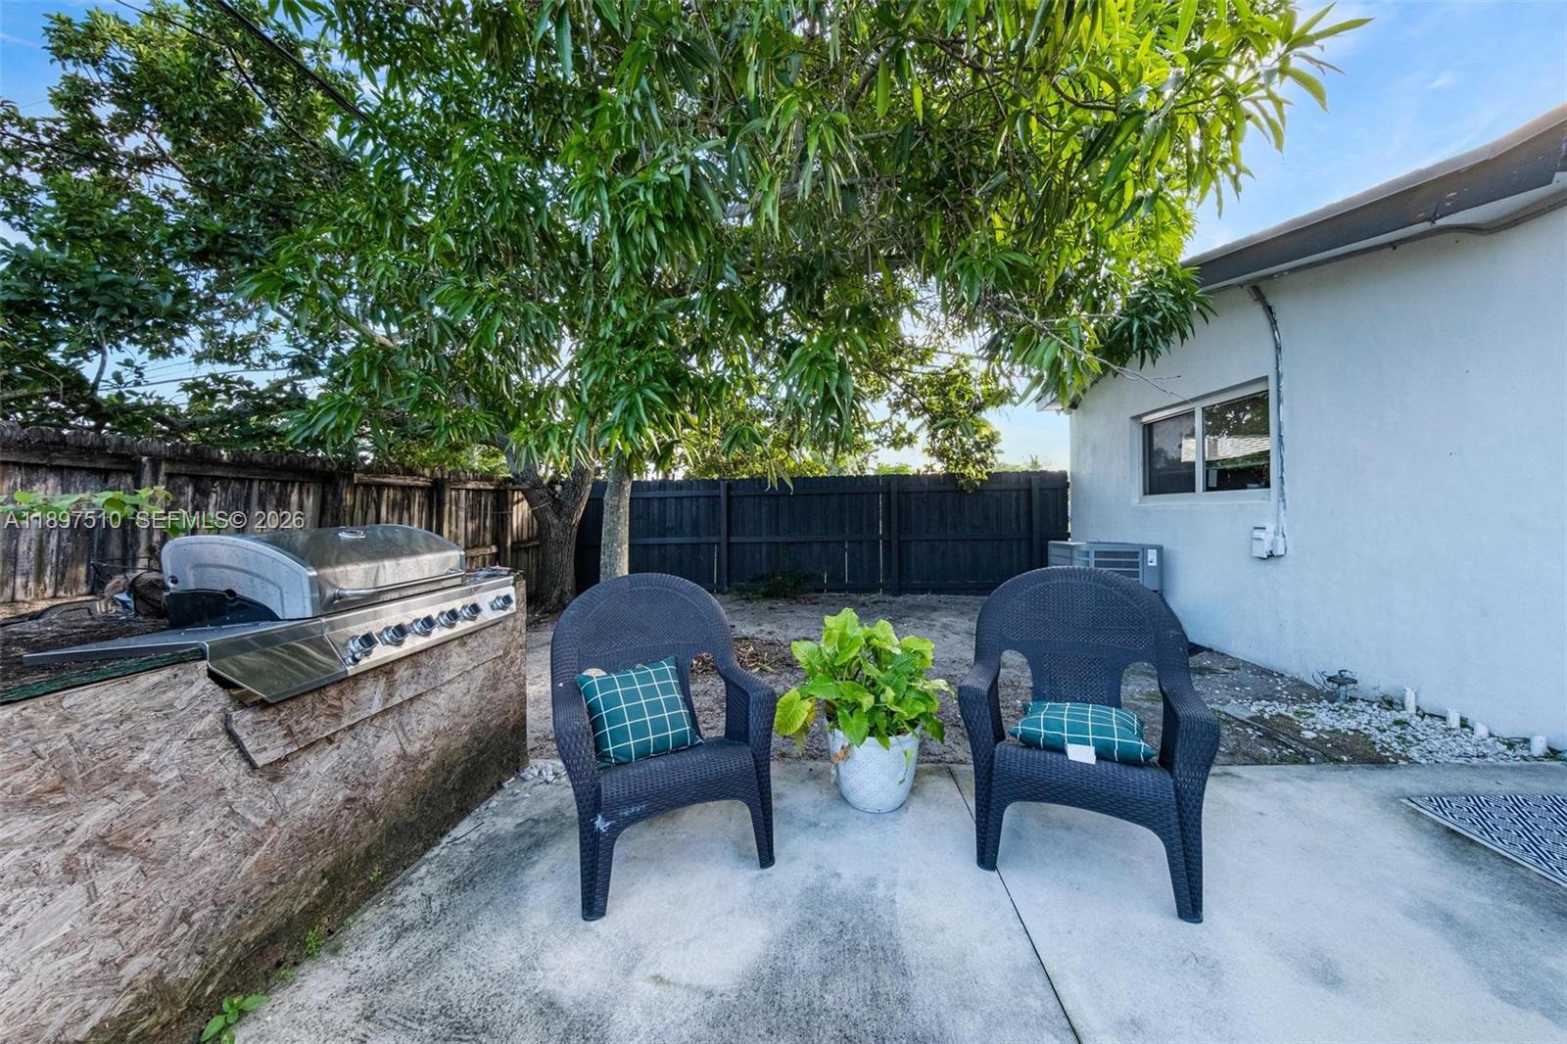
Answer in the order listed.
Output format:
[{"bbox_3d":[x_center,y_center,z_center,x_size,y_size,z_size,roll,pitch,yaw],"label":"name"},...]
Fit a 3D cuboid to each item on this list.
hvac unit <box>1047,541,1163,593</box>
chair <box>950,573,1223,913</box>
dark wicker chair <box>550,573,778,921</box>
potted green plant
[{"bbox_3d":[3.338,0.452,5.477,0.780,0.460,0.720,0,0,6],"label":"hvac unit"},{"bbox_3d":[1.020,0.658,1.858,0.690,0.925,0.660,0,0,25],"label":"chair"},{"bbox_3d":[-0.447,0.663,1.858,0.690,0.915,0.660,0,0,-25],"label":"dark wicker chair"},{"bbox_3d":[0.318,0.735,2.100,0.680,0.770,0.620,0,0,0],"label":"potted green plant"}]

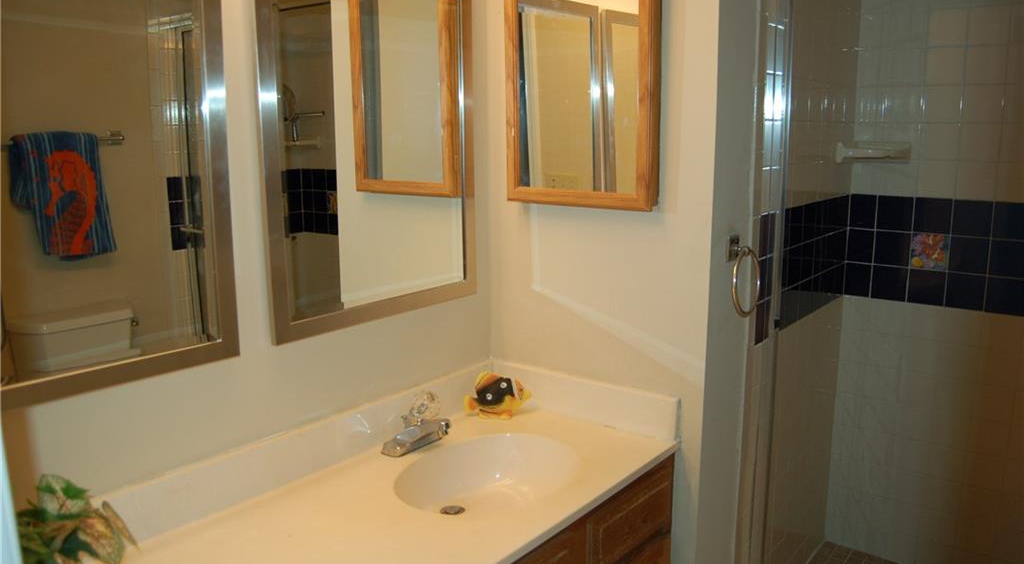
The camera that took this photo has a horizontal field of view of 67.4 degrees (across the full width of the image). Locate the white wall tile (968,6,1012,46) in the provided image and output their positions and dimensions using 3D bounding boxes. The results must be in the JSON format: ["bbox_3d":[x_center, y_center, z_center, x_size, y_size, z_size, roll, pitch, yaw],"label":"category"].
[{"bbox_3d":[1.362,-0.728,2.187,0.108,0.108,0.010,8,15,39],"label":"white wall tile"}]

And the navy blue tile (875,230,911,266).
[{"bbox_3d":[1.211,-0.105,2.444,0.107,0.107,0.010,9,14,39],"label":"navy blue tile"}]

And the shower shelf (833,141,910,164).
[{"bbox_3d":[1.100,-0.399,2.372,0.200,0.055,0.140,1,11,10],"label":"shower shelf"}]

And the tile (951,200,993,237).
[{"bbox_3d":[1.376,-0.189,2.289,0.108,0.108,0.010,8,15,39],"label":"tile"}]

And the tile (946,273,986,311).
[{"bbox_3d":[1.381,0.029,2.331,0.108,0.108,0.010,8,15,39],"label":"tile"}]

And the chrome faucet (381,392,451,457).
[{"bbox_3d":[-0.212,0.330,1.783,0.132,0.130,0.155,8,15,39],"label":"chrome faucet"}]

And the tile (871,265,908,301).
[{"bbox_3d":[1.217,0.004,2.465,0.108,0.108,0.010,8,15,39],"label":"tile"}]

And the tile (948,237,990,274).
[{"bbox_3d":[1.379,-0.080,2.310,0.108,0.108,0.010,8,15,39],"label":"tile"}]

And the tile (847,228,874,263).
[{"bbox_3d":[1.138,-0.116,2.504,0.080,0.107,0.010,9,14,39],"label":"tile"}]

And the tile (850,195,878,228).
[{"bbox_3d":[1.137,-0.223,2.483,0.080,0.107,0.010,9,14,39],"label":"tile"}]

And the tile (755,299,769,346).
[{"bbox_3d":[0.646,0.107,1.998,0.010,0.108,0.095,8,15,39],"label":"tile"}]

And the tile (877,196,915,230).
[{"bbox_3d":[1.213,-0.214,2.422,0.108,0.108,0.010,8,15,39],"label":"tile"}]

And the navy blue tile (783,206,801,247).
[{"bbox_3d":[0.783,-0.152,2.136,0.010,0.107,0.107,9,14,39],"label":"navy blue tile"}]

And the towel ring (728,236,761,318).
[{"bbox_3d":[0.536,-0.011,1.807,0.055,0.179,0.153,9,14,39],"label":"towel ring"}]

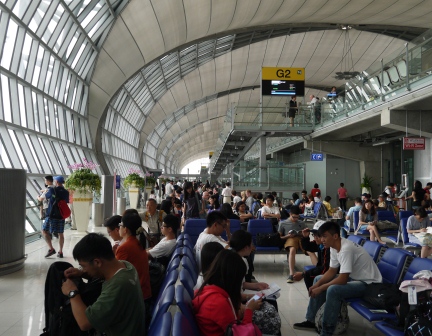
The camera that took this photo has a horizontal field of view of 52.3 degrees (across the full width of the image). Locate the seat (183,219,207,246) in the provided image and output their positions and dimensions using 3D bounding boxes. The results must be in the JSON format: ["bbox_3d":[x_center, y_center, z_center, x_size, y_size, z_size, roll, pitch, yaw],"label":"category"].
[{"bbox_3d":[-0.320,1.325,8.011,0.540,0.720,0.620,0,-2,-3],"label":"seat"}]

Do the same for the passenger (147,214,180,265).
[{"bbox_3d":[-0.740,1.134,4.965,0.780,1.220,0.520,0,-2,-3],"label":"passenger"}]

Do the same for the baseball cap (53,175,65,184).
[{"bbox_3d":[-3.348,0.254,9.400,0.260,0.150,0.190,-1,-2,32],"label":"baseball cap"}]

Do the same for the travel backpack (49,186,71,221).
[{"bbox_3d":[-3.283,0.742,9.200,0.300,0.620,0.360,-1,-2,30],"label":"travel backpack"}]

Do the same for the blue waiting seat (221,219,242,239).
[{"bbox_3d":[0.222,1.387,7.800,0.520,0.920,0.660,0,-2,-2],"label":"blue waiting seat"}]

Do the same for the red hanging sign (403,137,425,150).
[{"bbox_3d":[6.320,-0.768,14.033,0.690,0.390,0.090,0,-2,-3],"label":"red hanging sign"}]

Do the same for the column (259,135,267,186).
[{"bbox_3d":[2.407,0.349,22.300,0.320,3.840,0.320,0,-2,-2],"label":"column"}]

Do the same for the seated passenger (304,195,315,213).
[{"bbox_3d":[3.151,1.519,15.862,0.750,1.140,0.500,0,-2,-3],"label":"seated passenger"}]

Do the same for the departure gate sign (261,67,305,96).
[{"bbox_3d":[3.470,-4.453,22.759,2.180,1.460,0.220,0,-2,-3],"label":"departure gate sign"}]

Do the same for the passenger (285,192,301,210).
[{"bbox_3d":[2.454,1.439,14.400,0.800,1.200,0.500,0,-2,7],"label":"passenger"}]

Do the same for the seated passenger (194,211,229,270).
[{"bbox_3d":[0.098,1.127,5.050,0.800,1.280,0.520,0,-2,-5],"label":"seated passenger"}]

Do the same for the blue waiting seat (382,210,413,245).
[{"bbox_3d":[3.919,1.440,9.444,0.550,0.900,0.680,0,-2,-3],"label":"blue waiting seat"}]

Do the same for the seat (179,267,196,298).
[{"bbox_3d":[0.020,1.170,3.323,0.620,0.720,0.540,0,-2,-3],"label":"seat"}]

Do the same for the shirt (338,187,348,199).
[{"bbox_3d":[6.799,1.325,23.500,0.460,0.600,0.270,0,-2,-2],"label":"shirt"}]

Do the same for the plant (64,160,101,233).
[{"bbox_3d":[-4.270,0.874,14.079,1.100,2.330,1.020,0,-2,-3],"label":"plant"}]

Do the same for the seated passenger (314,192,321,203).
[{"bbox_3d":[3.995,1.524,16.710,0.750,1.180,0.500,0,-2,-3],"label":"seated passenger"}]

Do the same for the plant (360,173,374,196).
[{"bbox_3d":[8.608,1.347,25.000,0.740,2.020,0.740,0,-2,-2],"label":"plant"}]

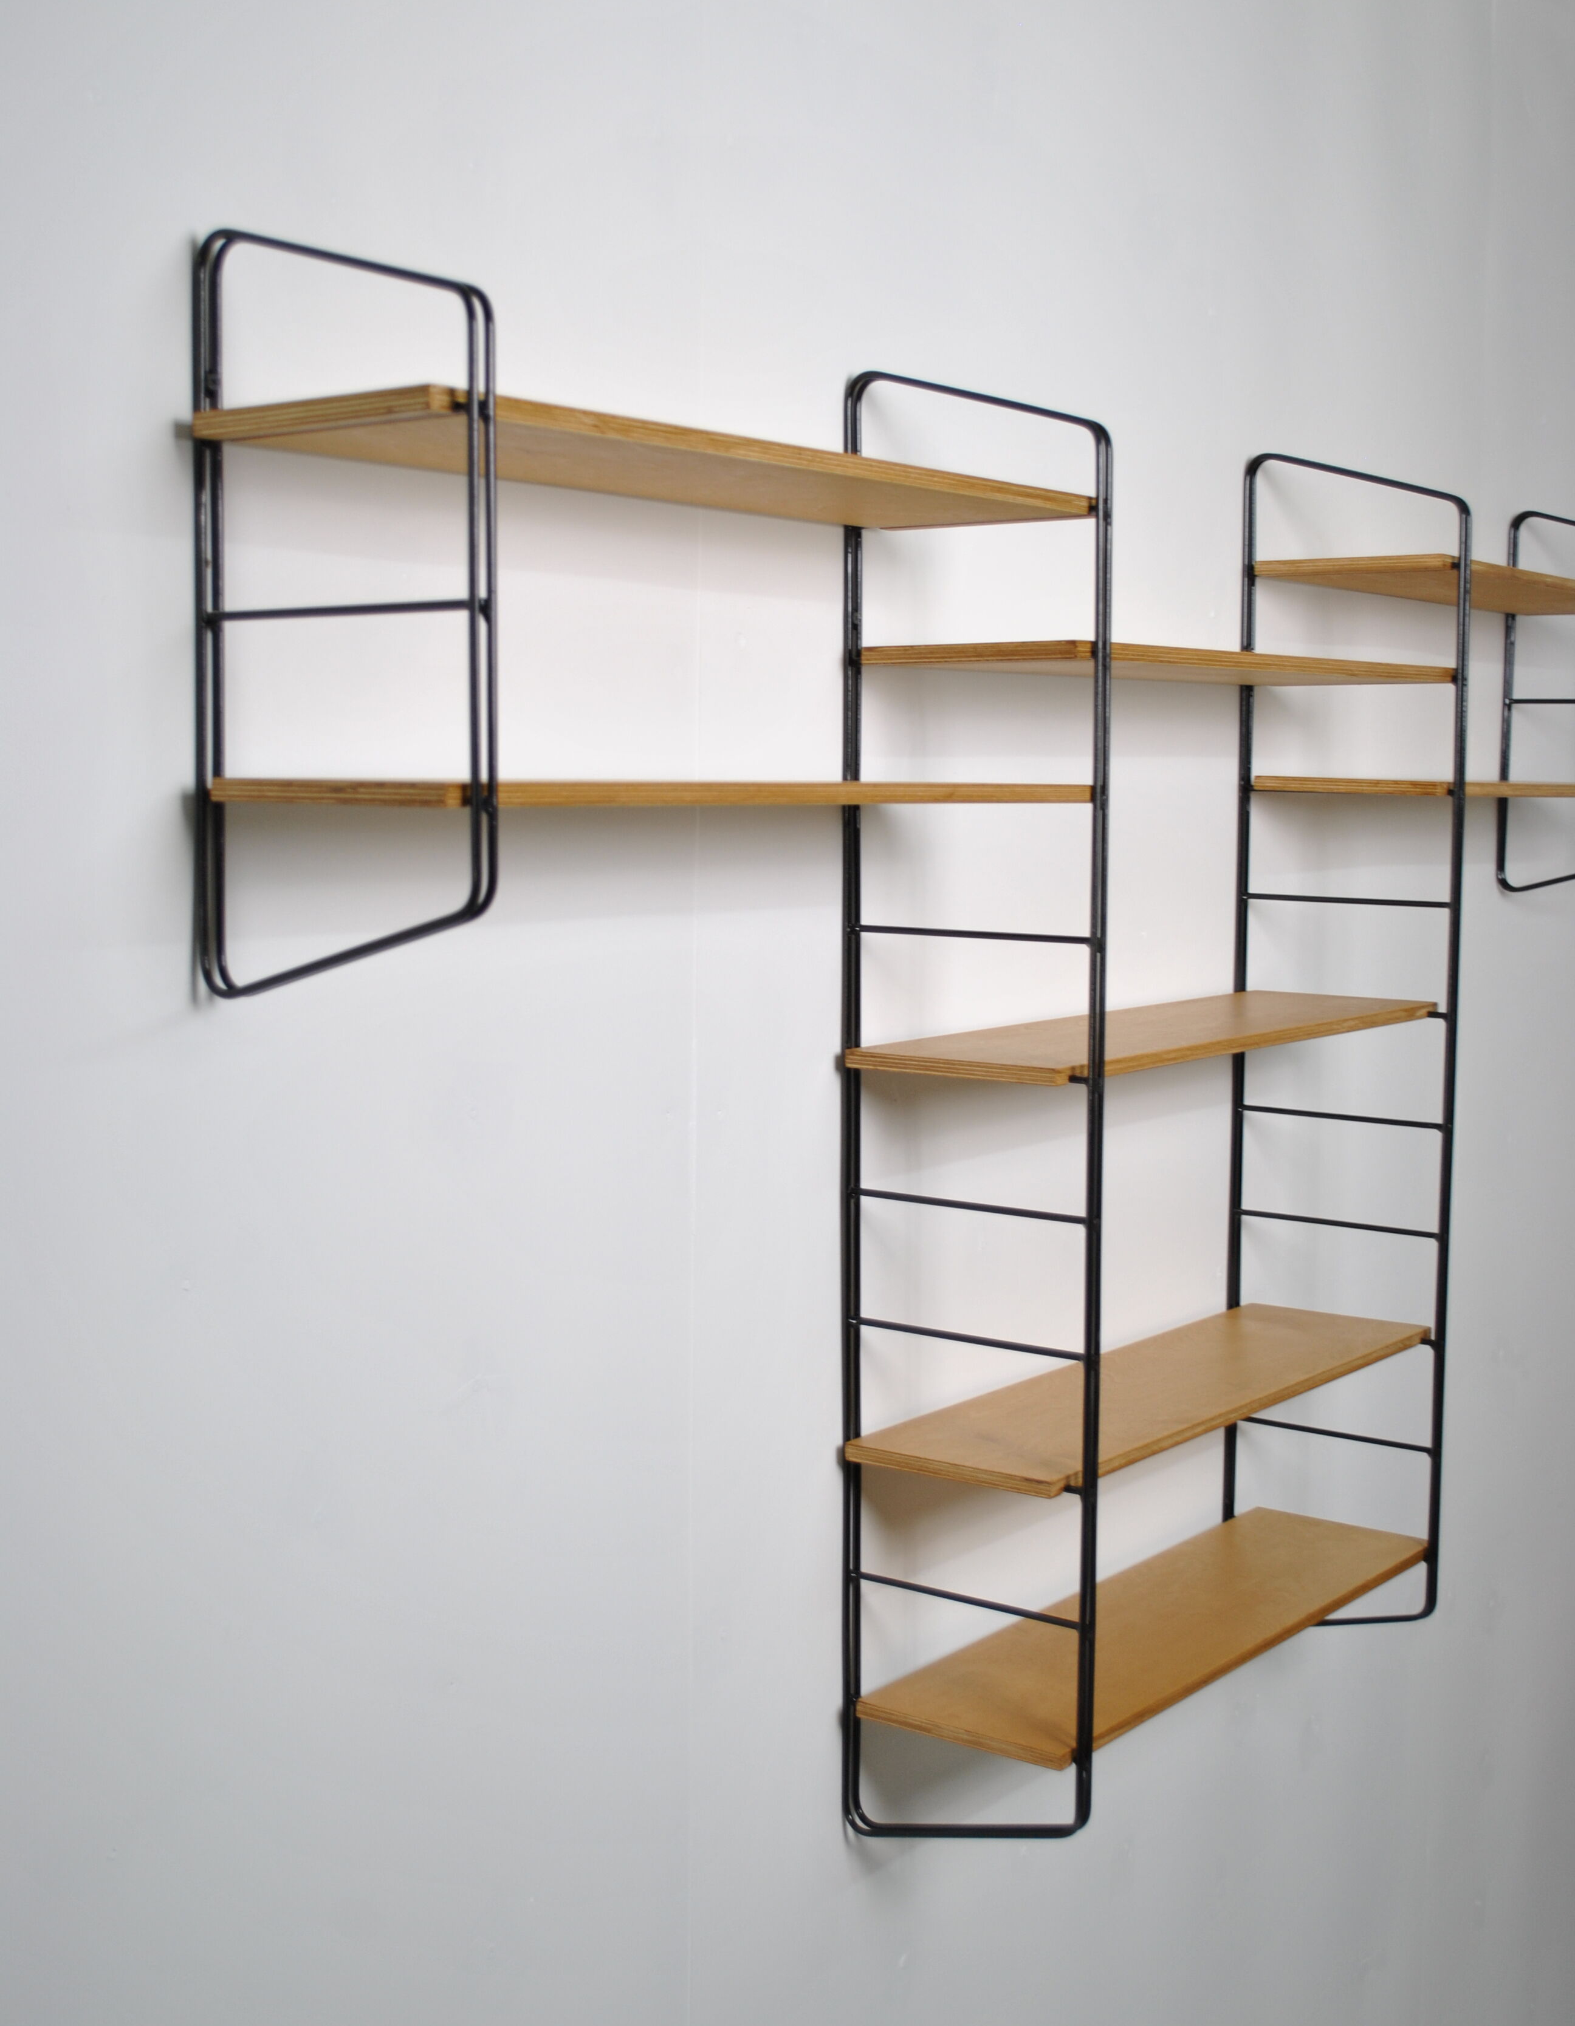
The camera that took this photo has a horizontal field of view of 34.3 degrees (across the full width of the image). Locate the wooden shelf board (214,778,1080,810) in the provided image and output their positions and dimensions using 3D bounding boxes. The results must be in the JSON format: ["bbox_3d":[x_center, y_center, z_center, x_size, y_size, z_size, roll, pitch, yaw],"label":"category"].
[{"bbox_3d":[-0.044,-0.130,1.503,0.172,0.011,0.603,5,7,37],"label":"wooden shelf board"}]

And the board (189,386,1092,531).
[{"bbox_3d":[-0.049,-0.314,1.479,0.172,0.011,0.603,4,7,37],"label":"board"}]

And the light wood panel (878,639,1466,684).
[{"bbox_3d":[0.311,-0.265,1.954,0.172,0.011,0.612,4,7,38],"label":"light wood panel"}]

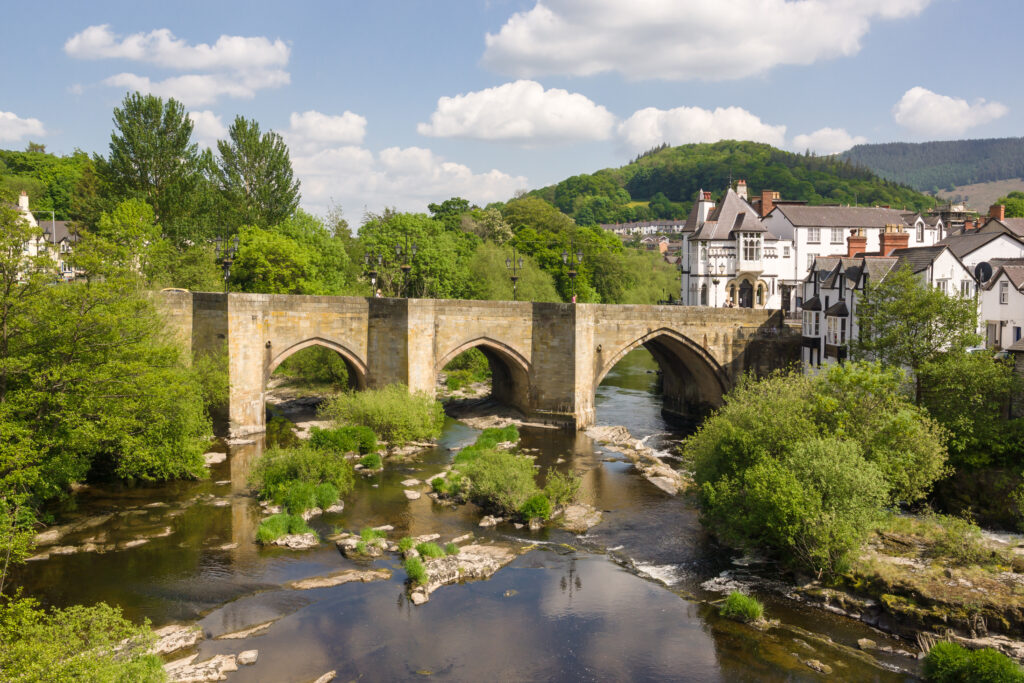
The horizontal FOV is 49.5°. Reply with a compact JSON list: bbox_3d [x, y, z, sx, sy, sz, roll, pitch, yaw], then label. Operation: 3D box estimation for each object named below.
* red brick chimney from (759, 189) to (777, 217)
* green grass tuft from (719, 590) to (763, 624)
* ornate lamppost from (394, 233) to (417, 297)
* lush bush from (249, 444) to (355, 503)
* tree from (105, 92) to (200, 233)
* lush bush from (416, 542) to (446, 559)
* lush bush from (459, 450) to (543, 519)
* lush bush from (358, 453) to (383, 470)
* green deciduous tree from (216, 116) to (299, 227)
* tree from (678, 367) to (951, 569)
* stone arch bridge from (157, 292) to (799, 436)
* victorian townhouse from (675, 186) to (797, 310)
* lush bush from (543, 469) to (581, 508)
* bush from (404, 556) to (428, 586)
[{"bbox_3d":[23.999,-12.944,104.000,1.000,2.600,1.100,0,2,-6],"label":"red brick chimney"},{"bbox_3d":[5.482,6.299,26.500,1.050,0.650,0.950,0,2,0],"label":"green grass tuft"},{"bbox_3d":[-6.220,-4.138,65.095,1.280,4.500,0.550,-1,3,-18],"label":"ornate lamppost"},{"bbox_3d":[-7.852,4.804,41.382,3.950,2.000,3.200,0,2,0],"label":"lush bush"},{"bbox_3d":[-36.293,-13.684,112.000,9.600,22.000,9.000,0,2,0],"label":"tree"},{"bbox_3d":[-2.242,5.808,30.900,0.850,0.380,0.650,0,2,0],"label":"lush bush"},{"bbox_3d":[-0.410,4.882,39.520,2.900,2.200,2.700,0,2,0],"label":"lush bush"},{"bbox_3d":[-6.403,5.430,50.200,1.080,0.750,0.950,0,2,0],"label":"lush bush"},{"bbox_3d":[-26.491,-12.041,115.478,8.915,22.586,8.469,0,2,0],"label":"green deciduous tree"},{"bbox_3d":[8.825,3.312,32.800,7.400,5.250,6.800,0,2,0],"label":"tree"},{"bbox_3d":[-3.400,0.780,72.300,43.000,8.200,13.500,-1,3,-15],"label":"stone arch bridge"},{"bbox_3d":[18.718,-7.457,92.500,8.400,11.300,8.000,0,2,-6],"label":"victorian townhouse"},{"bbox_3d":[1.785,5.300,40.000,1.400,1.400,1.300,0,2,0],"label":"lush bush"},{"bbox_3d":[-2.393,5.763,27.800,0.620,0.650,0.600,0,2,0],"label":"bush"}]

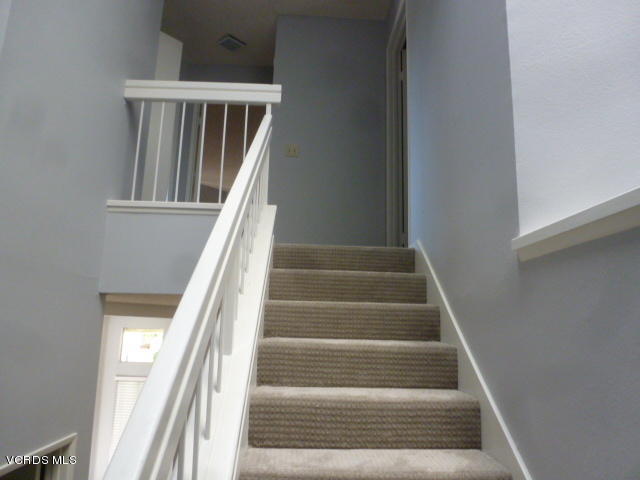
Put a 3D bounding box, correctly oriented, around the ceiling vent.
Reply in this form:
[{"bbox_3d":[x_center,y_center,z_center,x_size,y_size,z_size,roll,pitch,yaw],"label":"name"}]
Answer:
[{"bbox_3d":[-0.950,-2.111,4.772,0.225,0.030,0.225,-9,-15,44],"label":"ceiling vent"}]

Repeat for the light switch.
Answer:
[{"bbox_3d":[-0.248,-0.823,4.091,0.118,0.118,0.012,2,-10,-2],"label":"light switch"}]

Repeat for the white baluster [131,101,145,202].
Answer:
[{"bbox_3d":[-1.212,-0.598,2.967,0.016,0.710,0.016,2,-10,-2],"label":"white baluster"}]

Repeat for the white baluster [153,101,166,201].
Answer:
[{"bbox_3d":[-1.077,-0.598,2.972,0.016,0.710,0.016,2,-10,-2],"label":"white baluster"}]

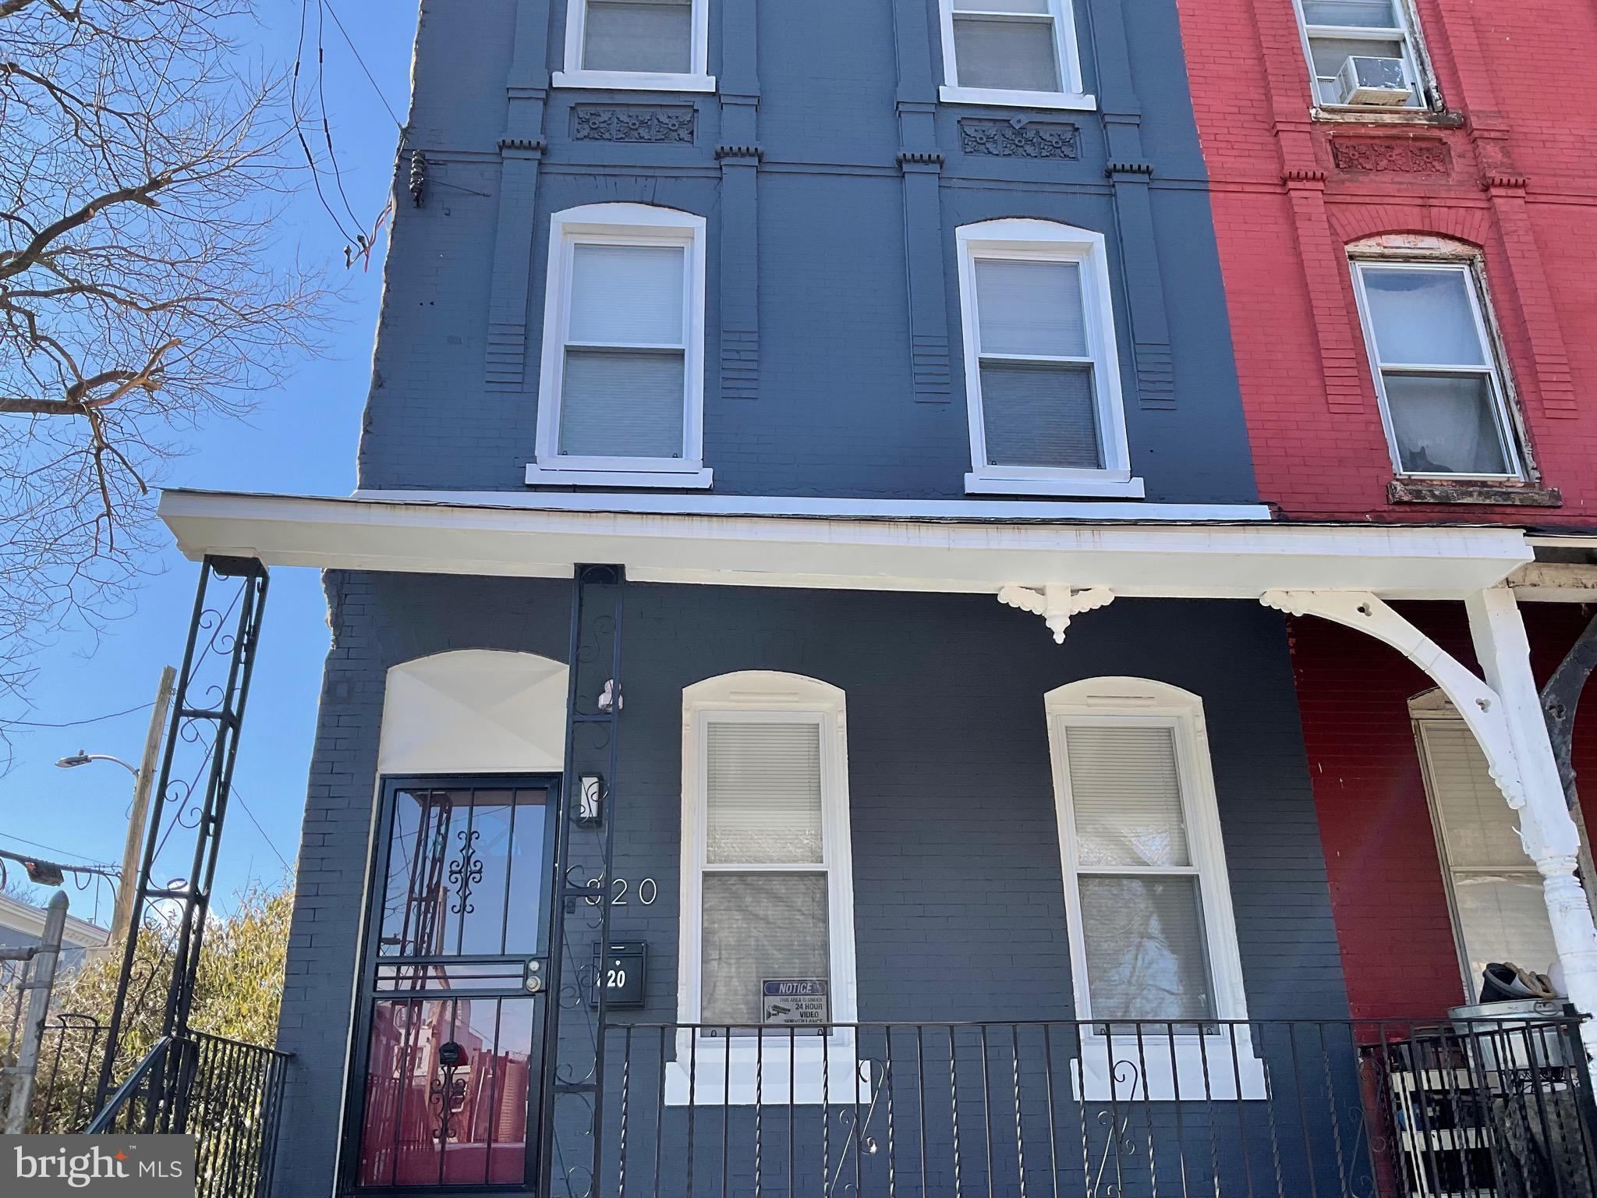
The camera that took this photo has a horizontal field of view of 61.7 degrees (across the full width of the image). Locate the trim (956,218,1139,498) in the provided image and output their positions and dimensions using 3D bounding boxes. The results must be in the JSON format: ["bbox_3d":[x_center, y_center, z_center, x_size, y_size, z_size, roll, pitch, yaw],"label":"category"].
[{"bbox_3d":[1.512,-1.530,8.368,1.020,2.020,0.150,1,-22,-4],"label":"trim"}]

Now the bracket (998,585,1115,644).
[{"bbox_3d":[1.085,0.064,5.582,0.497,0.270,0.100,1,-22,-4],"label":"bracket"}]

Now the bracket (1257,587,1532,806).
[{"bbox_3d":[2.455,0.401,5.557,0.970,0.945,0.080,1,-22,-4],"label":"bracket"}]

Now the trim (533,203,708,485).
[{"bbox_3d":[-1.060,-1.571,8.174,1.020,2.010,0.150,1,-22,-4],"label":"trim"}]

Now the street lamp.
[{"bbox_3d":[-11.139,2.709,21.353,1.680,0.500,0.250,-9,-23,19],"label":"street lamp"}]

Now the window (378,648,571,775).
[{"bbox_3d":[-1.750,0.608,7.272,0.990,0.705,0.100,1,-22,-4],"label":"window"}]

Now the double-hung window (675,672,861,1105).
[{"bbox_3d":[-0.166,1.452,7.022,0.925,2.245,0.150,1,-22,-4],"label":"double-hung window"}]

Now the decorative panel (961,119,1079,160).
[{"bbox_3d":[1.484,-3.062,8.949,0.800,0.313,0.060,1,-22,-4],"label":"decorative panel"}]

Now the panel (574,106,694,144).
[{"bbox_3d":[-1.074,-3.093,8.752,0.787,0.295,0.060,1,-22,-4],"label":"panel"}]

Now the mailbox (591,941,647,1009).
[{"bbox_3d":[-0.894,1.874,6.683,0.259,0.307,0.110,1,-22,-4],"label":"mailbox"}]

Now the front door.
[{"bbox_3d":[-1.718,1.891,6.744,0.950,2.040,0.080,1,-22,-4],"label":"front door"}]

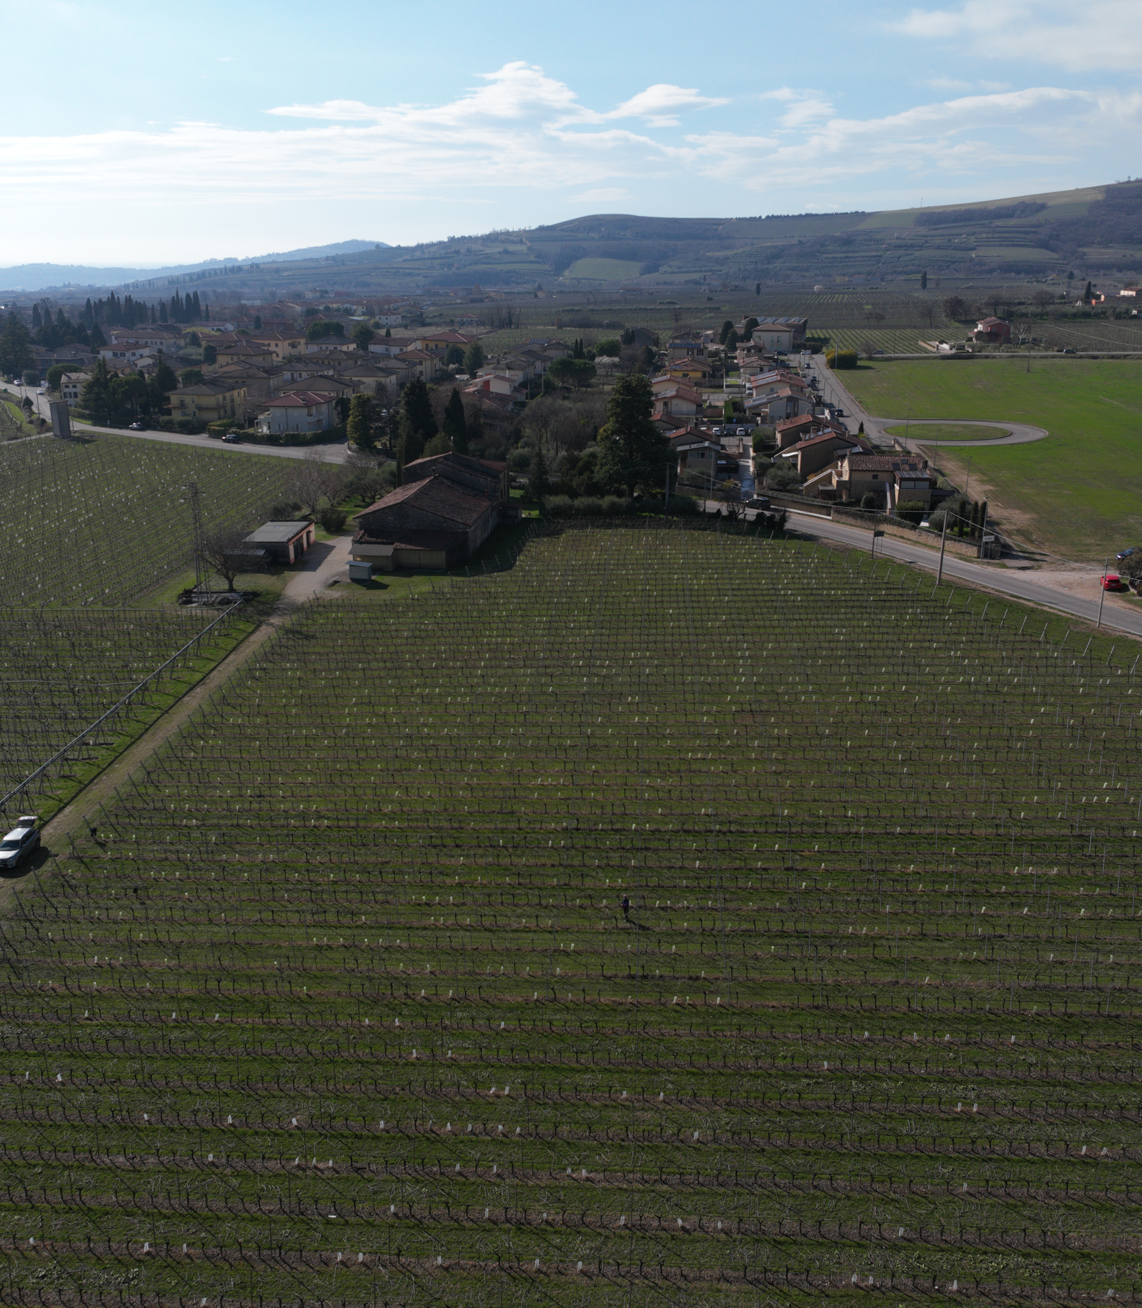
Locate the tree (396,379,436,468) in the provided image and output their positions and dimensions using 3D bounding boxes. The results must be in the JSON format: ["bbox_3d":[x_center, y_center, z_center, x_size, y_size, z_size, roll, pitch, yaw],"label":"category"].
[{"bbox_3d":[-27.860,-40.640,219.100,7.000,18.380,7.000,0,18,0],"label":"tree"}]

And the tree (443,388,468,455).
[{"bbox_3d":[-22.230,-44.254,235.419,4.200,14.200,4.200,0,18,0],"label":"tree"}]

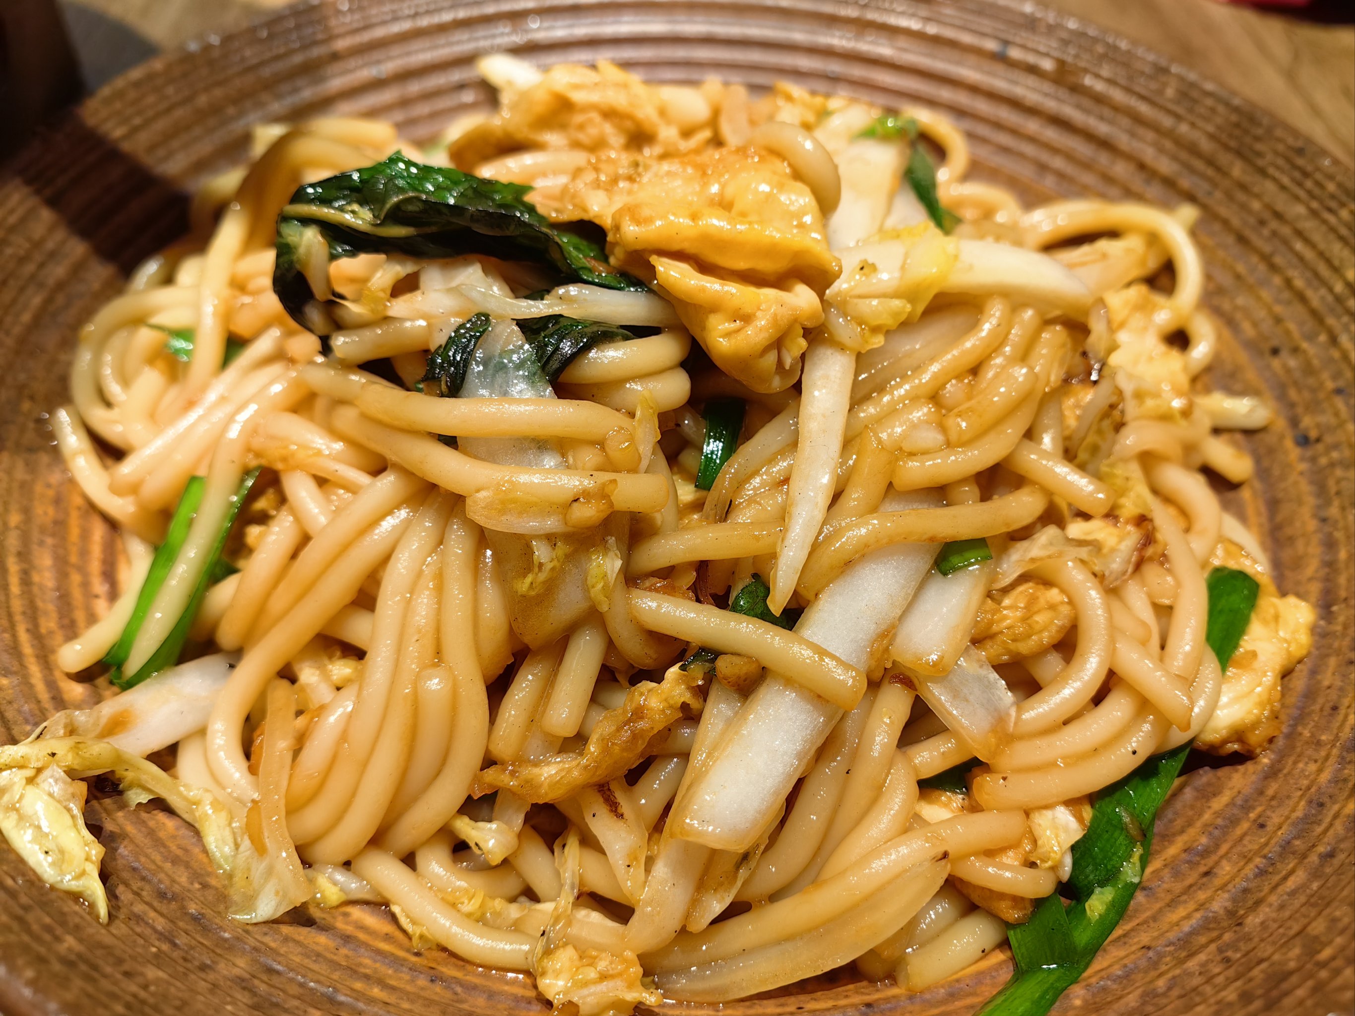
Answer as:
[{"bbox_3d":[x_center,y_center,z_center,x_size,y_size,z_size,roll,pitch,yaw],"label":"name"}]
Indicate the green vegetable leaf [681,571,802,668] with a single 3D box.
[{"bbox_3d":[0.010,0.018,0.172,0.022,0.007,0.010,-28,55,-22],"label":"green vegetable leaf"}]

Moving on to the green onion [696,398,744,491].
[{"bbox_3d":[0.007,-0.011,0.182,0.006,0.004,0.018,9,50,8],"label":"green onion"}]

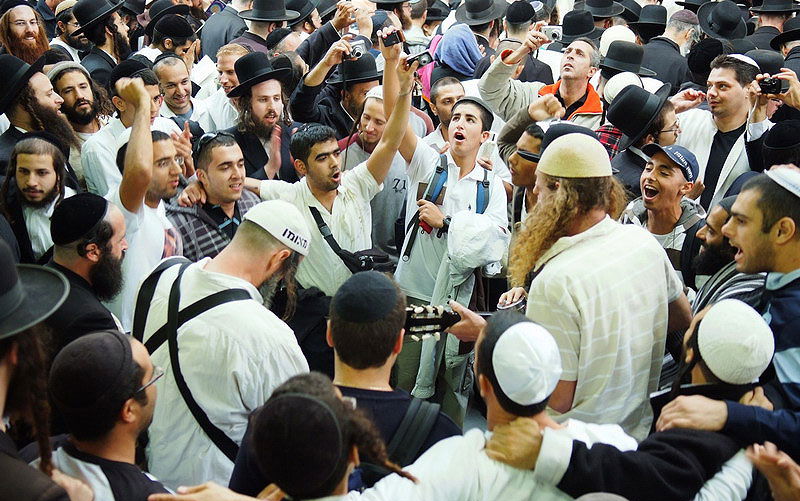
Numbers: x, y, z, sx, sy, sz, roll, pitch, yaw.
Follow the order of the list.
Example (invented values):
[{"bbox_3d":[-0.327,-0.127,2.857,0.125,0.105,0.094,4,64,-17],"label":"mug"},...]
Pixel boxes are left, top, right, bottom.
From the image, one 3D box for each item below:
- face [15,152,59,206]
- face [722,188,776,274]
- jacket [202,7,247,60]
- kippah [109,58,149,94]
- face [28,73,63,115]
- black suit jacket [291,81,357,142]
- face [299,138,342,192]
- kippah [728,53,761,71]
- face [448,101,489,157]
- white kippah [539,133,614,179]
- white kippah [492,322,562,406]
[{"bbox_3d":[-1.190,-0.233,3.420,0.145,0.185,0.125,-3,17,-6],"label":"face"},{"bbox_3d":[0.779,-0.042,2.320,0.130,0.200,0.150,1,25,11],"label":"face"},{"bbox_3d":[-0.970,-1.030,5.950,0.360,0.750,0.500,-19,31,-35],"label":"jacket"},{"bbox_3d":[-1.052,-0.676,4.060,0.160,0.085,0.160,-16,10,3],"label":"kippah"},{"bbox_3d":[-1.344,-0.595,3.980,0.130,0.180,0.150,-13,27,-9],"label":"face"},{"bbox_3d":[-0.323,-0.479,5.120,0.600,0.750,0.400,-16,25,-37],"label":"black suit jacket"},{"bbox_3d":[-0.270,-0.289,3.550,0.150,0.200,0.140,-19,29,-38],"label":"face"},{"bbox_3d":[1.361,-0.732,4.100,0.145,0.055,0.145,20,6,41],"label":"kippah"},{"bbox_3d":[0.249,-0.444,3.800,0.150,0.200,0.130,18,5,34],"label":"face"},{"bbox_3d":[0.449,-0.251,2.670,0.180,0.100,0.195,0,20,0],"label":"white kippah"},{"bbox_3d":[0.250,0.224,2.050,0.165,0.165,0.070,-8,-8,-26],"label":"white kippah"}]

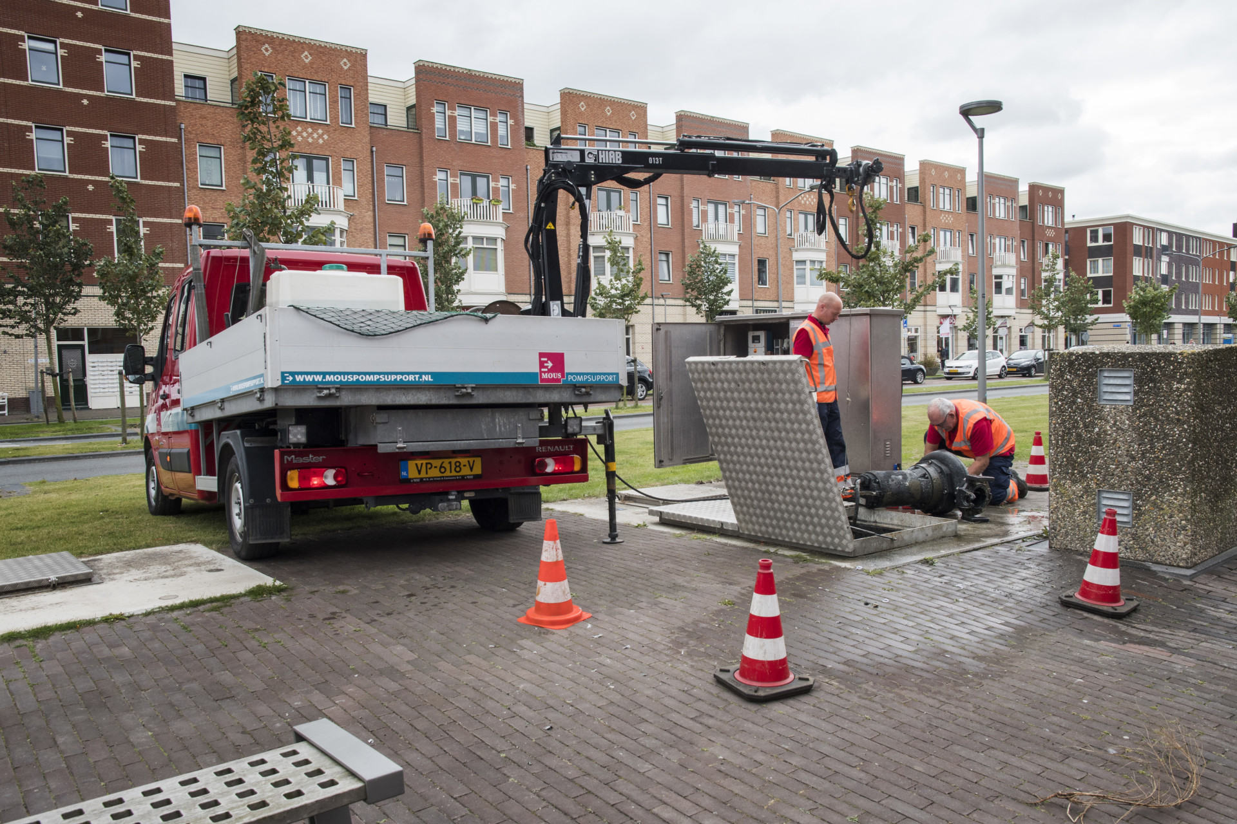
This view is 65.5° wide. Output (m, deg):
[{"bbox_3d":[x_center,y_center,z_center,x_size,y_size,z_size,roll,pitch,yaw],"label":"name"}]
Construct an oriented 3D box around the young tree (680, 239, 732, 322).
[{"bbox_3d":[3.995,-4.313,42.685,2.400,6.676,2.400,-4,4,-39],"label":"young tree"}]

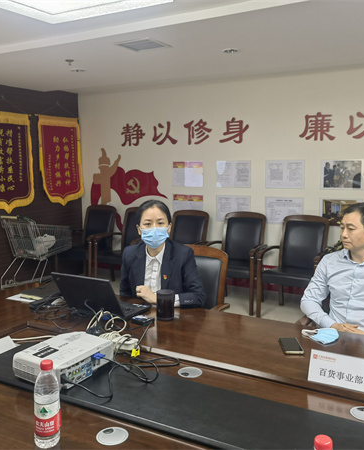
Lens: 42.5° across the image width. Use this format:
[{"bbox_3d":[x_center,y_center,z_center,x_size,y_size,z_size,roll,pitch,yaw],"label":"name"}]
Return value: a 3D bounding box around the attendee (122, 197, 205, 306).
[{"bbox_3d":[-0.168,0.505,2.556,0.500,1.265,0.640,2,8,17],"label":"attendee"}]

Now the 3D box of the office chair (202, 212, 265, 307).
[{"bbox_3d":[0.545,0.360,4.842,0.600,0.920,0.660,4,9,28],"label":"office chair"}]

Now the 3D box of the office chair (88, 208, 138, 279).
[{"bbox_3d":[-0.632,0.278,5.489,0.600,0.920,0.660,4,9,28],"label":"office chair"}]

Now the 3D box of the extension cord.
[{"bbox_3d":[-0.260,0.487,1.950,0.160,0.065,0.110,0,7,0],"label":"extension cord"}]

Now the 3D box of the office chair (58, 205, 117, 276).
[{"bbox_3d":[-1.173,0.258,5.947,0.590,0.985,0.640,4,8,28],"label":"office chair"}]

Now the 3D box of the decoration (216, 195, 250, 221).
[{"bbox_3d":[0.599,-0.194,5.522,0.436,0.314,0.020,4,9,29],"label":"decoration"}]

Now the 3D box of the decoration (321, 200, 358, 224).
[{"bbox_3d":[1.664,-0.118,4.919,0.436,0.314,0.020,4,9,29],"label":"decoration"}]

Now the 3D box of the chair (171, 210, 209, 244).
[{"bbox_3d":[-0.050,0.320,5.158,0.600,0.920,0.660,4,9,28],"label":"chair"}]

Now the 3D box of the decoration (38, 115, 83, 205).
[{"bbox_3d":[-1.592,-0.841,6.244,0.050,1.180,0.790,4,9,29],"label":"decoration"}]

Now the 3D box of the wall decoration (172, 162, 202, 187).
[{"bbox_3d":[0.065,-0.628,5.768,0.436,0.314,0.020,4,9,29],"label":"wall decoration"}]

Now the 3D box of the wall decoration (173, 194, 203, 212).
[{"bbox_3d":[0.072,-0.213,5.697,0.415,0.308,0.020,4,8,28],"label":"wall decoration"}]

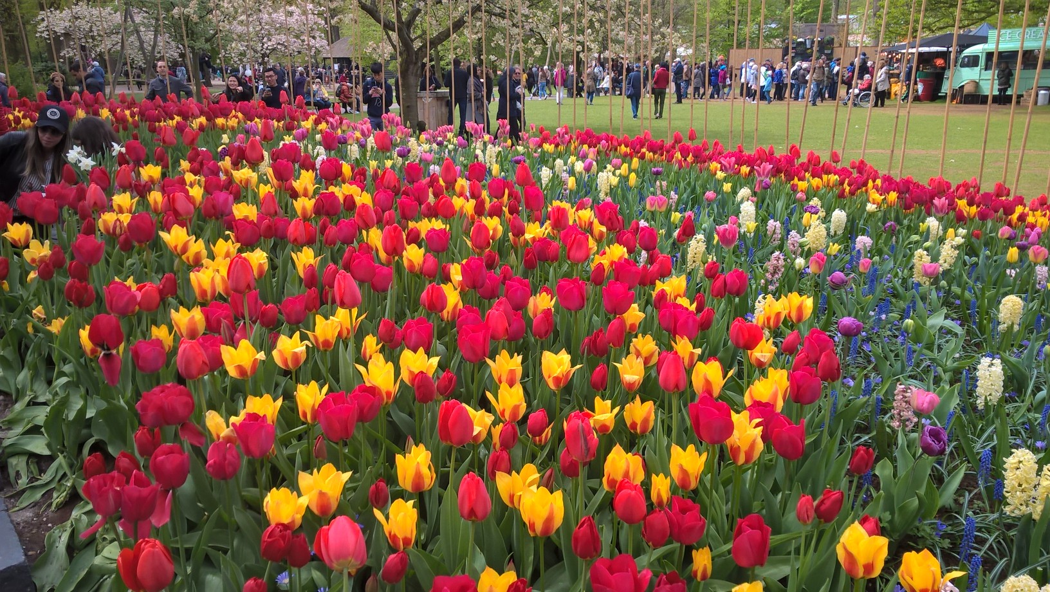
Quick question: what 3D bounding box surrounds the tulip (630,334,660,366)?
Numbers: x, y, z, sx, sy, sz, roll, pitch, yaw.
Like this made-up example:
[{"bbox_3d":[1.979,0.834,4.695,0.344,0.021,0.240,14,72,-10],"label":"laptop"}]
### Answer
[{"bbox_3d":[0.268,0.121,1.930,0.068,0.066,0.068,6,15,-1],"label":"tulip"}]

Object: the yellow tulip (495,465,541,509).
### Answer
[{"bbox_3d":[-0.013,0.322,1.460,0.076,0.073,0.069,0,16,0],"label":"yellow tulip"}]

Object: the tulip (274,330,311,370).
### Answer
[{"bbox_3d":[-0.539,0.128,2.000,0.086,0.082,0.081,-4,15,-15],"label":"tulip"}]

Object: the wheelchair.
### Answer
[{"bbox_3d":[12.030,-7.197,31.000,1.080,0.920,0.640,4,16,15],"label":"wheelchair"}]

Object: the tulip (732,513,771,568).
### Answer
[{"bbox_3d":[0.371,0.403,1.420,0.065,0.096,0.061,4,16,16],"label":"tulip"}]

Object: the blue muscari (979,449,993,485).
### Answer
[{"bbox_3d":[0.896,0.332,1.680,0.023,0.077,0.023,14,20,29],"label":"blue muscari"}]

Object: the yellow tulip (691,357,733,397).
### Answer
[{"bbox_3d":[0.380,0.166,1.750,0.086,0.080,0.073,0,15,0],"label":"yellow tulip"}]

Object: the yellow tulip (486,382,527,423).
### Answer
[{"bbox_3d":[-0.038,0.218,1.760,0.084,0.082,0.078,0,15,0],"label":"yellow tulip"}]

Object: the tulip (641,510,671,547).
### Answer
[{"bbox_3d":[0.239,0.425,1.580,0.058,0.069,0.054,0,15,0],"label":"tulip"}]

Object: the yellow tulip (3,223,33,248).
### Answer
[{"bbox_3d":[-1.438,-0.172,2.450,0.086,0.068,0.077,0,15,0],"label":"yellow tulip"}]

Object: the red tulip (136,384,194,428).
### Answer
[{"bbox_3d":[-0.687,0.209,1.650,0.110,0.082,0.088,0,16,0],"label":"red tulip"}]

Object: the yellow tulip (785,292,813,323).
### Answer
[{"bbox_3d":[0.693,0.030,2.180,0.075,0.077,0.069,0,15,0],"label":"yellow tulip"}]

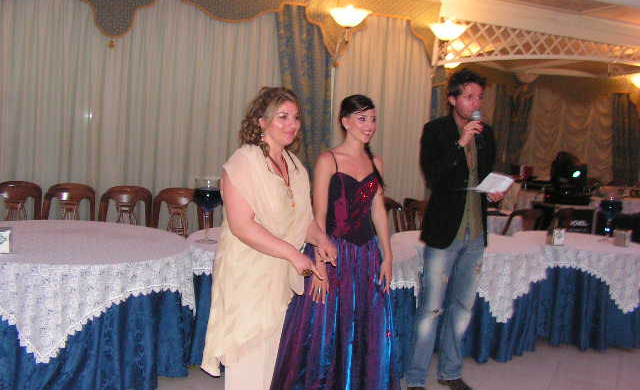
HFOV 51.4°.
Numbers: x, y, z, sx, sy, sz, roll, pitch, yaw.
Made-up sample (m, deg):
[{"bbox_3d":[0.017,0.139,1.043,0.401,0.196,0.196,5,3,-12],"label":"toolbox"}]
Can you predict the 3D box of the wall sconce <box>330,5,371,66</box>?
[{"bbox_3d":[0.261,-1.514,6.318,0.390,0.560,0.420,3,5,-19],"label":"wall sconce"}]

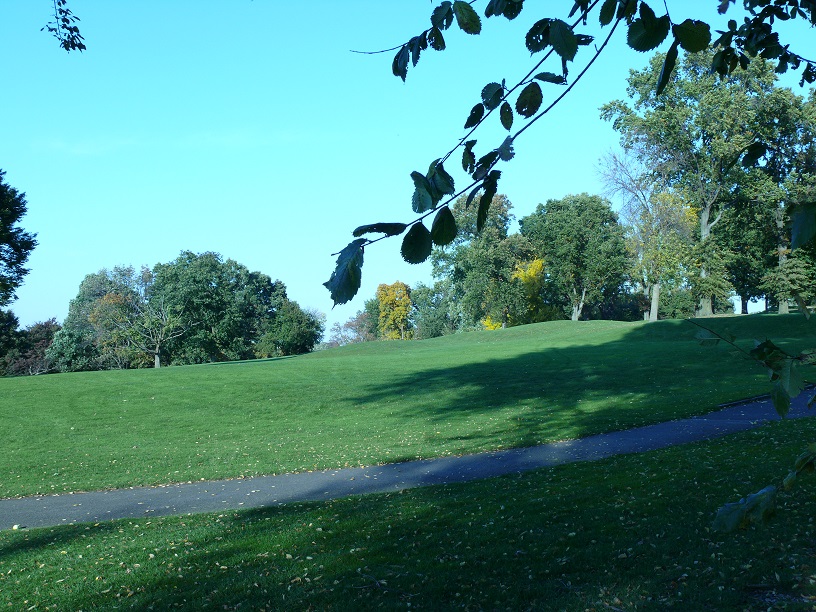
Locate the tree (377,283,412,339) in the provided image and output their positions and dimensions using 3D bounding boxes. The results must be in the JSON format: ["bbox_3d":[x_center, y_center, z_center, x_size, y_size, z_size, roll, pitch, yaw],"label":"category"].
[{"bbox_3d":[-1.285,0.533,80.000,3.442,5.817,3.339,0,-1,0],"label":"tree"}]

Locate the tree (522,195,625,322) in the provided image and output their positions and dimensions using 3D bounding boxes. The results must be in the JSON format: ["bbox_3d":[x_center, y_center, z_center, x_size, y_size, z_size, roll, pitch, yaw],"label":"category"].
[{"bbox_3d":[12.511,-3.663,62.000,7.965,9.656,7.726,0,-1,0],"label":"tree"}]

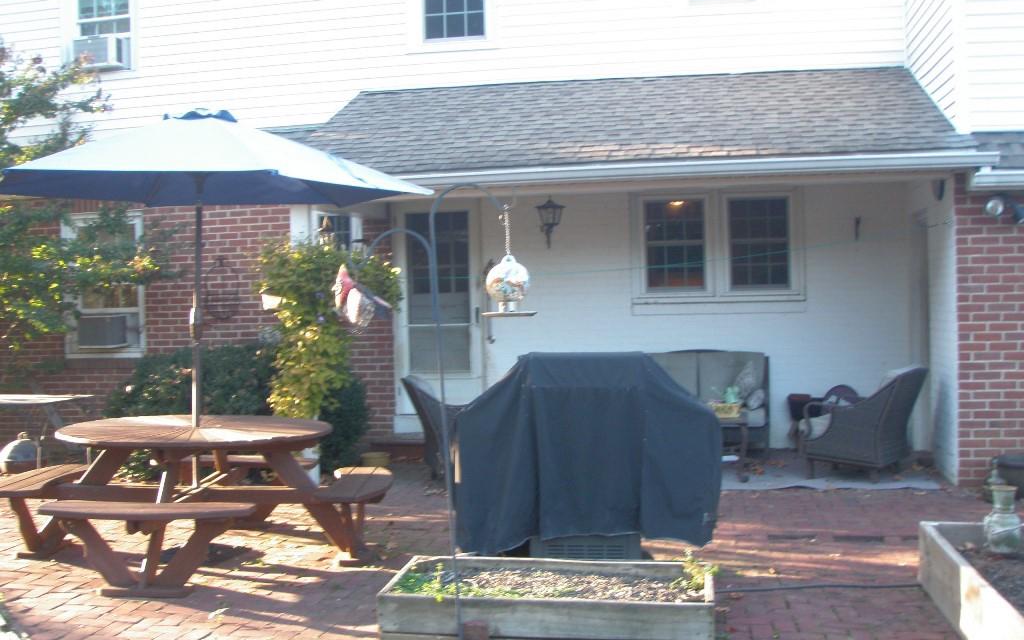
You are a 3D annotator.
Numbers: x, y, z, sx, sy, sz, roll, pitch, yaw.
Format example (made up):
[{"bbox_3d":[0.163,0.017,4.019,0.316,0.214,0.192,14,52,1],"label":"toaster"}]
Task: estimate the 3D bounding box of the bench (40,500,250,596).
[{"bbox_3d":[-1.750,1.113,5.420,1.000,0.450,0.350,-1,1,4],"label":"bench"}]

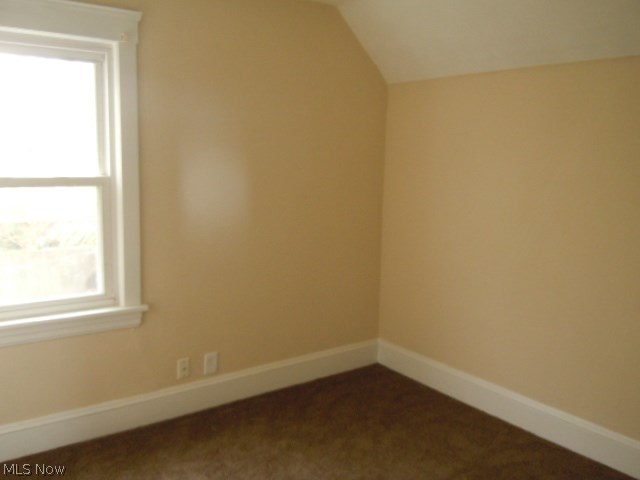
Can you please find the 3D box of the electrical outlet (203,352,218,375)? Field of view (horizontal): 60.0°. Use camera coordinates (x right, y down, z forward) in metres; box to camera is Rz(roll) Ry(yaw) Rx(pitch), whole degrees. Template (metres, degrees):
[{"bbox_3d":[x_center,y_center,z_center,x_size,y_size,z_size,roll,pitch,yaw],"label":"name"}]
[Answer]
[{"bbox_3d":[-0.607,0.688,3.093,0.079,0.121,0.012,-5,11,-37],"label":"electrical outlet"}]

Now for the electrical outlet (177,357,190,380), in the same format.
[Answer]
[{"bbox_3d":[-0.738,0.693,2.995,0.070,0.110,0.012,-5,11,-37],"label":"electrical outlet"}]

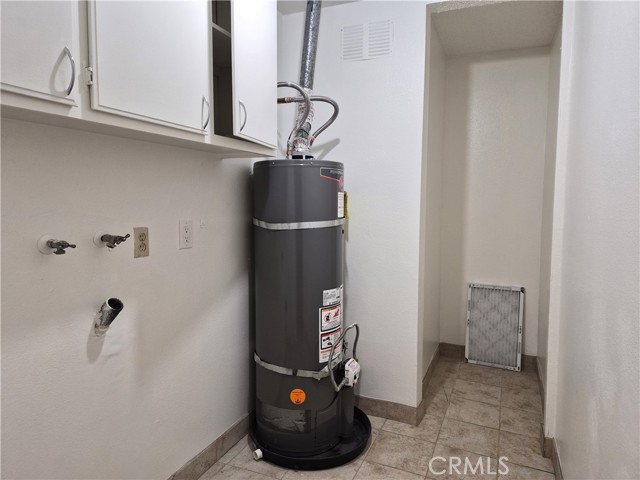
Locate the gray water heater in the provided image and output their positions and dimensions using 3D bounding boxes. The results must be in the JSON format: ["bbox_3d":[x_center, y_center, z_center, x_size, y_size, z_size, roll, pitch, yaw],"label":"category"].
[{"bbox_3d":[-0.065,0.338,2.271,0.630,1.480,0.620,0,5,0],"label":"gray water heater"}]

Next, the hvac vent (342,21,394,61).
[{"bbox_3d":[0.257,-1.110,2.373,0.303,0.202,0.020,2,6,24],"label":"hvac vent"}]

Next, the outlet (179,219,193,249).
[{"bbox_3d":[-0.579,-0.025,1.842,0.012,0.122,0.078,2,6,24],"label":"outlet"}]

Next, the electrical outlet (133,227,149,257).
[{"bbox_3d":[-0.678,0.010,1.618,0.012,0.115,0.071,2,6,24],"label":"electrical outlet"}]

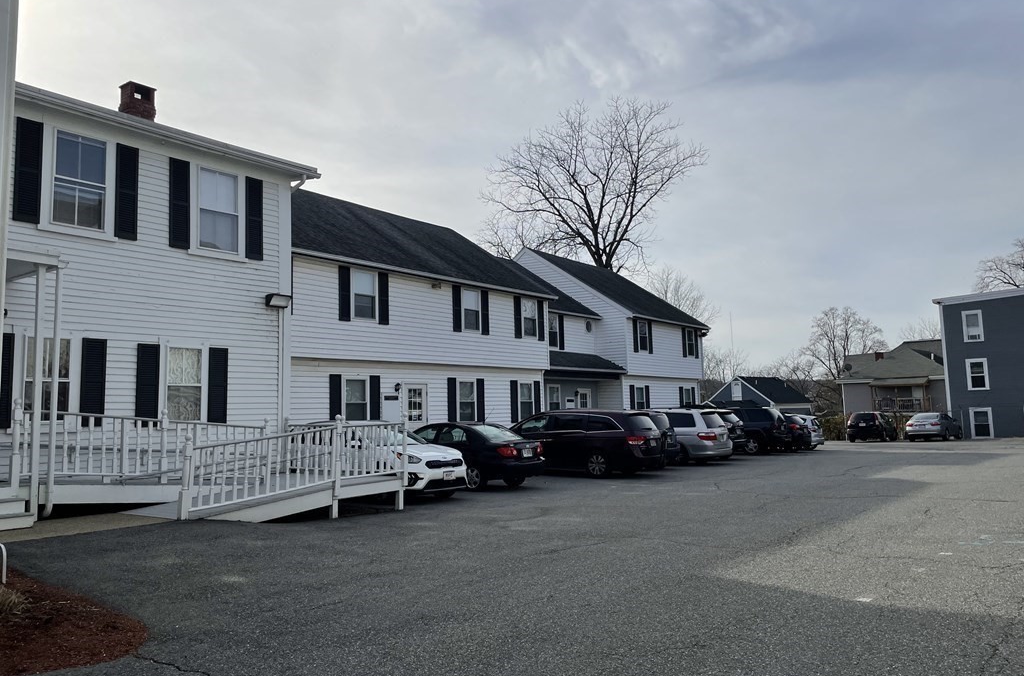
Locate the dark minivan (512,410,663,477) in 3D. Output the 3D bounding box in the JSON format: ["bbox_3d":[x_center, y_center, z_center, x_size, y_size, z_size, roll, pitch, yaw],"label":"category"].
[{"bbox_3d":[1.534,2.801,20.799,5.130,1.750,2.000,-6,-7,37],"label":"dark minivan"}]

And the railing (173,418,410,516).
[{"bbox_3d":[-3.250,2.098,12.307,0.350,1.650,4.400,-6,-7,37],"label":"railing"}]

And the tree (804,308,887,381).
[{"bbox_3d":[30.865,2.967,70.967,7.800,12.000,7.300,-4,-6,24],"label":"tree"}]

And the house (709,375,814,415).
[{"bbox_3d":[20.546,5.888,64.592,6.300,5.000,7.600,-6,-7,40],"label":"house"}]

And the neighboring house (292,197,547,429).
[{"bbox_3d":[-5.636,-0.164,24.774,9.600,8.860,11.600,-6,-7,37],"label":"neighboring house"}]

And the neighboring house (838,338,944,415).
[{"bbox_3d":[27.853,3.637,54.036,8.200,6.750,10.000,-6,-7,37],"label":"neighboring house"}]

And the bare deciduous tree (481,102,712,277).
[{"bbox_3d":[5.432,-4.314,50.641,14.600,22.700,13.500,-2,-6,7],"label":"bare deciduous tree"}]

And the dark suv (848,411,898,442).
[{"bbox_3d":[20.540,5.020,43.710,1.820,1.680,4.520,-6,-7,36],"label":"dark suv"}]

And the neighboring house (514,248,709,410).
[{"bbox_3d":[3.078,0.763,37.772,10.600,9.370,8.000,-6,-7,37],"label":"neighboring house"}]

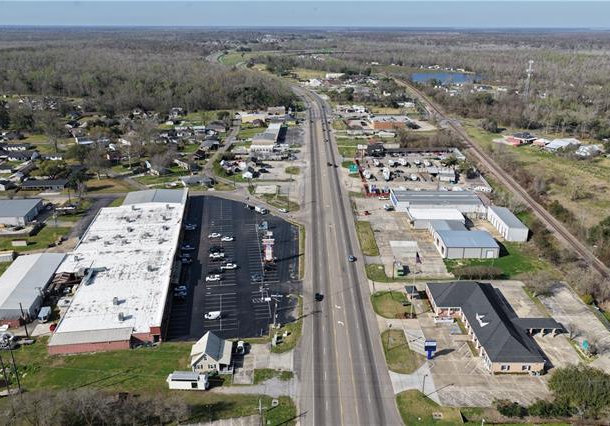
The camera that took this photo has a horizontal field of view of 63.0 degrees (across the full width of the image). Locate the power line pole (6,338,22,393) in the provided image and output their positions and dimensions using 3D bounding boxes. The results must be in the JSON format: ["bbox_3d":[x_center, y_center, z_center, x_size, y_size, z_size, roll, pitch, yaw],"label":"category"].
[{"bbox_3d":[-76.827,42.647,132.077,0.500,21.000,0.500,0,21,0],"label":"power line pole"}]

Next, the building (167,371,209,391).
[{"bbox_3d":[-33.457,48.383,142.819,10.400,3.100,3.600,1,21,1],"label":"building"}]

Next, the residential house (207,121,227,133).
[{"bbox_3d":[-85.556,-84.022,487.999,17.000,6.000,19.000,0,21,0],"label":"residential house"}]

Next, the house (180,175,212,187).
[{"bbox_3d":[-69.620,-20.330,323.510,21.000,4.400,13.000,0,21,0],"label":"house"}]

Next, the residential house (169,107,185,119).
[{"bbox_3d":[-141.916,-110.611,553.964,14.000,8.500,14.000,0,21,0],"label":"residential house"}]

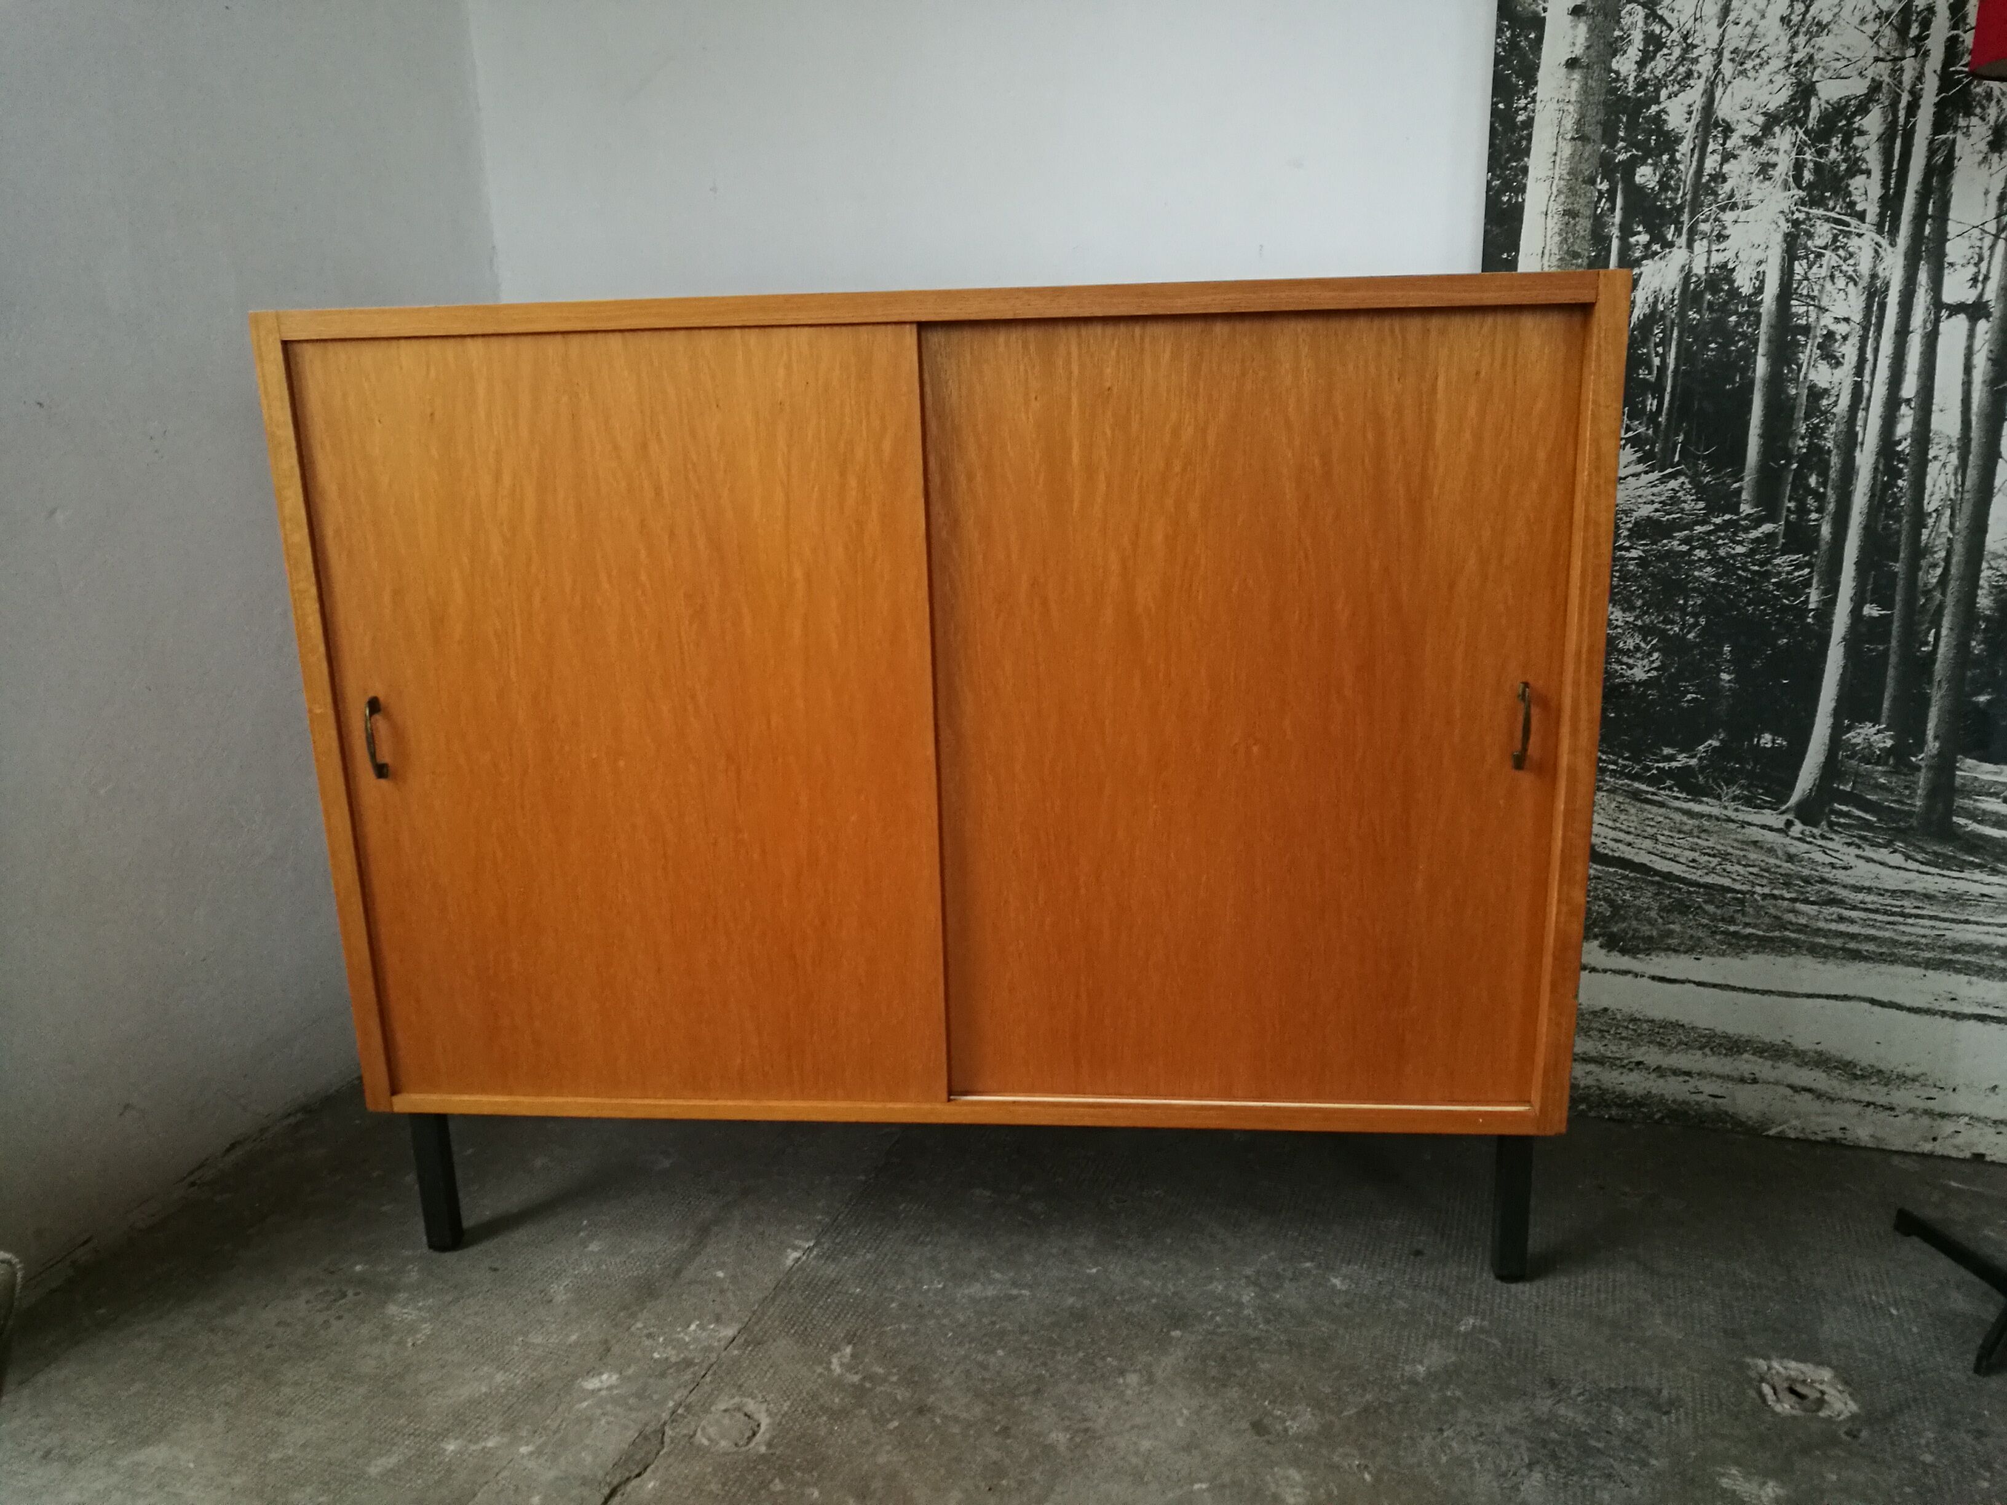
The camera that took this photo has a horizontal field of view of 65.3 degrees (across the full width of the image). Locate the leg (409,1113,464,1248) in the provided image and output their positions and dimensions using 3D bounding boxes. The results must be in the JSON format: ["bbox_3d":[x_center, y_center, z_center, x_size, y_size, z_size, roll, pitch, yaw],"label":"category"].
[{"bbox_3d":[-0.598,0.435,1.649,0.028,0.193,0.028,0,15,5],"label":"leg"}]

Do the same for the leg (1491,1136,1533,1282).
[{"bbox_3d":[0.503,0.432,1.547,0.028,0.193,0.028,0,15,5],"label":"leg"}]

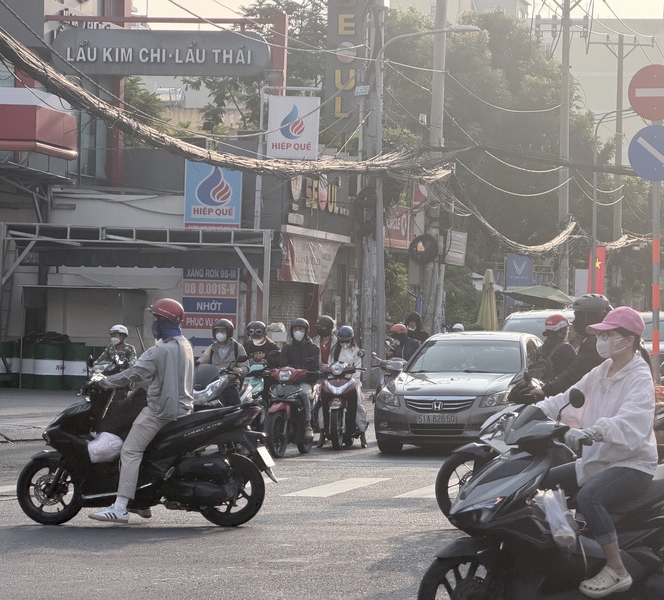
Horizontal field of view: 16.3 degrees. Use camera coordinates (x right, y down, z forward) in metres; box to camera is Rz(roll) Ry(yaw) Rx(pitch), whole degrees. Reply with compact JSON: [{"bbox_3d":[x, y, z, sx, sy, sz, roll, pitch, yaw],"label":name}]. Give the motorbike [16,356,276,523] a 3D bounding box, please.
[{"bbox_3d":[-1.315,1.068,16.650,1.870,1.130,0.690,1,-1,1],"label":"motorbike"}]

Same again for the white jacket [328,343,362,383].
[{"bbox_3d":[0.160,0.820,29.000,0.460,0.510,0.380,0,-1,6],"label":"white jacket"}]

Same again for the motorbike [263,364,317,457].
[{"bbox_3d":[-0.400,1.267,27.000,0.690,1.070,1.900,0,-1,16],"label":"motorbike"}]

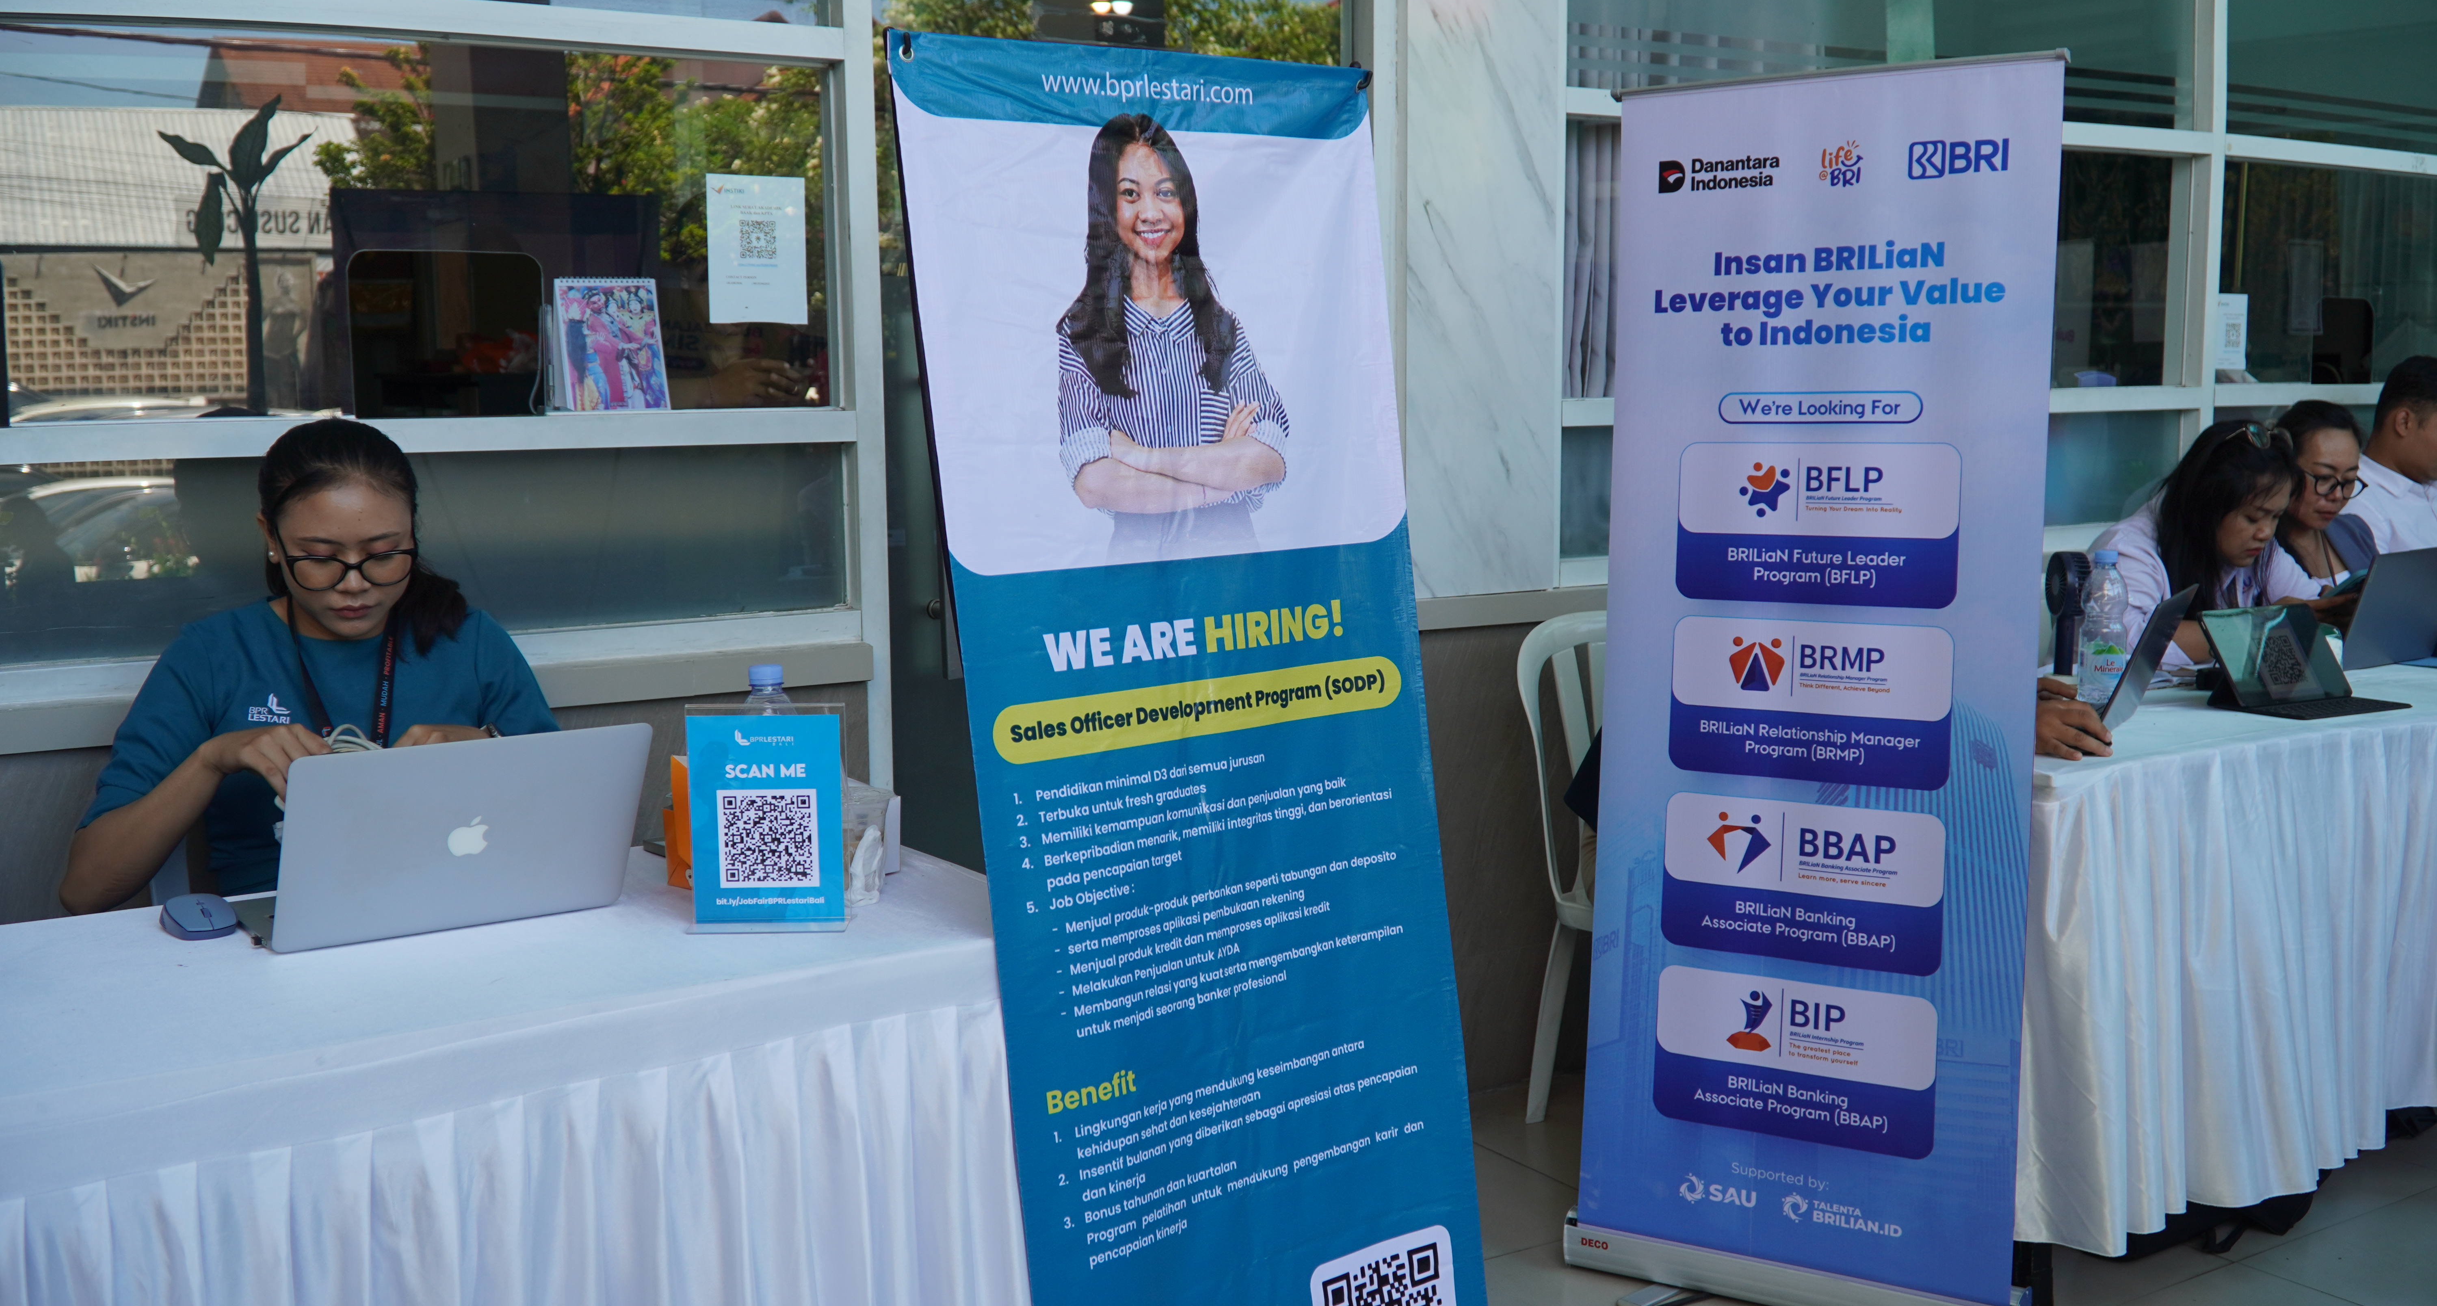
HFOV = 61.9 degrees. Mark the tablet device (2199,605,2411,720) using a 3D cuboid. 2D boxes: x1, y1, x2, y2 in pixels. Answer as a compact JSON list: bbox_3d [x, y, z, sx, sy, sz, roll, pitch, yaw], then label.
[{"bbox_3d":[1.796,0.000,3.382,0.283,0.172,0.250,-4,6,-29],"label":"tablet device"}]

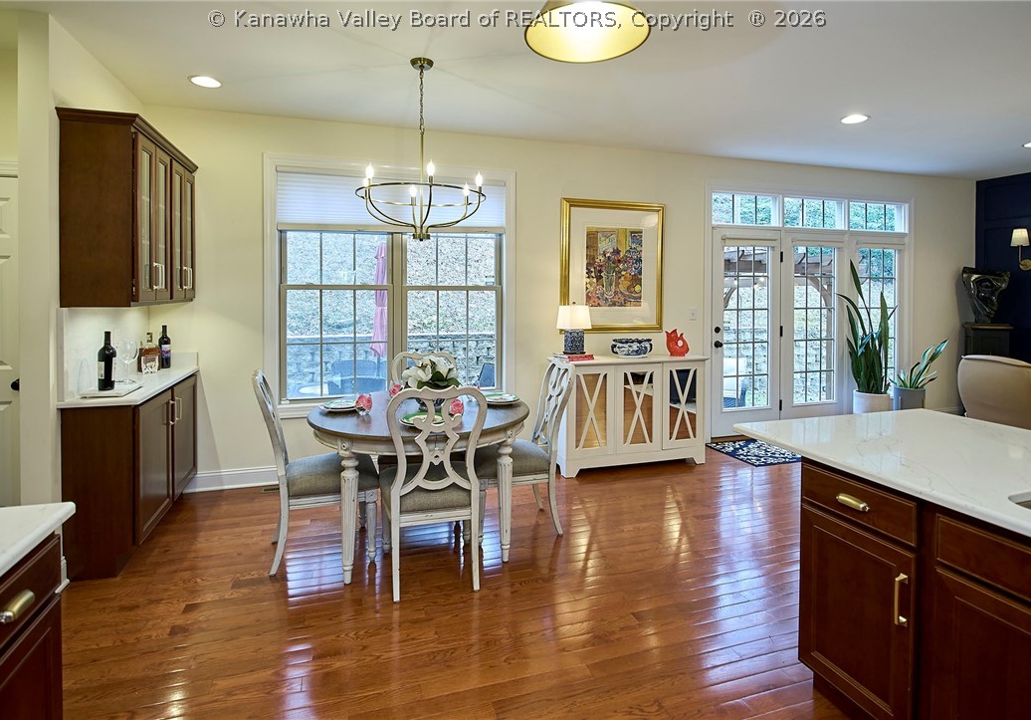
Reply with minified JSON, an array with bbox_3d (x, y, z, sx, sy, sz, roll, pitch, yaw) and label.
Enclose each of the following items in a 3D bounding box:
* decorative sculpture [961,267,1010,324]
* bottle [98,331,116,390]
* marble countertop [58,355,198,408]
[{"bbox_3d":[5.070,-0.697,5.500,0.350,0.570,0.260,2,5,27],"label":"decorative sculpture"},{"bbox_3d":[-2.205,0.005,2.754,0.080,0.305,0.080,-2,5,-19],"label":"bottle"},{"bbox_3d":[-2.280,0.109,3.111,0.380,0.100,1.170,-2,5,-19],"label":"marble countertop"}]

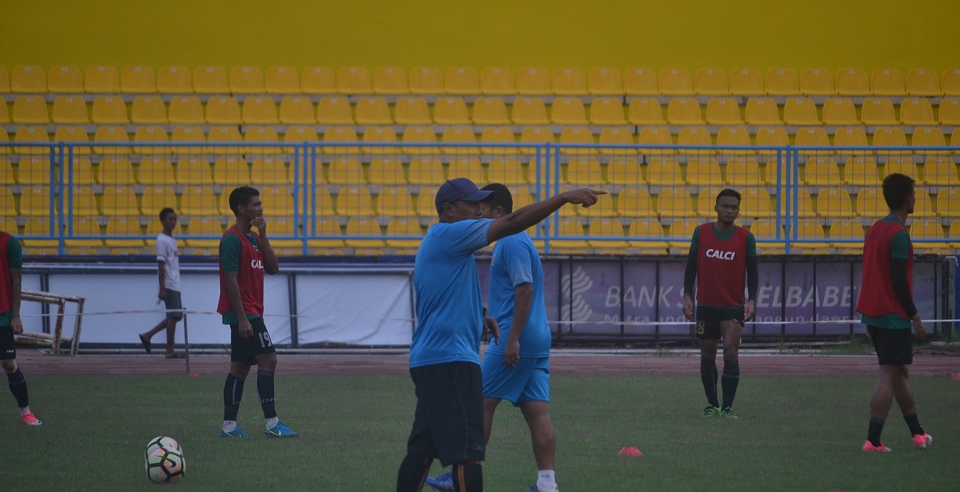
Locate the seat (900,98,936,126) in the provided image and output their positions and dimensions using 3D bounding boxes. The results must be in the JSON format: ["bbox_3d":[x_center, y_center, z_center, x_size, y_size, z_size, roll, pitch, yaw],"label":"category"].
[{"bbox_3d":[5.628,-1.723,92.550,0.450,0.355,0.420,0,0,-5],"label":"seat"}]

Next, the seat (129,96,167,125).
[{"bbox_3d":[-4.074,-1.665,88.479,0.450,0.350,0.420,0,0,-4],"label":"seat"}]

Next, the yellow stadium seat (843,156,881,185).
[{"bbox_3d":[4.872,-0.950,91.814,0.455,0.355,0.410,0,0,-2],"label":"yellow stadium seat"}]

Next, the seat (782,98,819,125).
[{"bbox_3d":[4.072,-1.706,91.392,0.440,0.350,0.420,0,0,-5],"label":"seat"}]

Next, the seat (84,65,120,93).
[{"bbox_3d":[-4.679,-2.076,89.232,0.450,0.350,0.420,0,0,-4],"label":"seat"}]

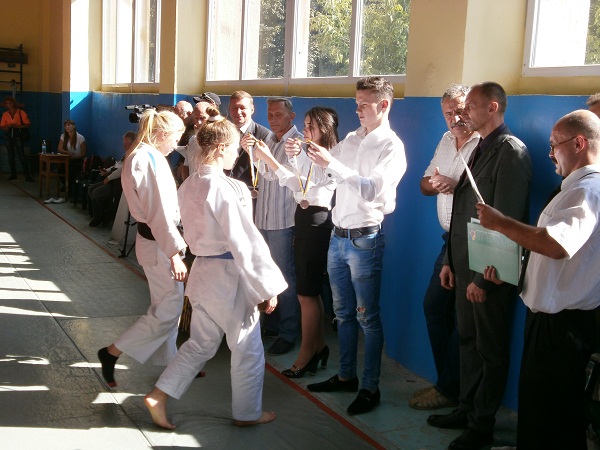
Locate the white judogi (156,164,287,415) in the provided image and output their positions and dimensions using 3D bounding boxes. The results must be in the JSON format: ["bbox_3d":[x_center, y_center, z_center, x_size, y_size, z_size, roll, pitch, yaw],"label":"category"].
[{"bbox_3d":[-0.400,0.341,4.002,0.550,1.250,0.500,-3,10,-33],"label":"white judogi"}]

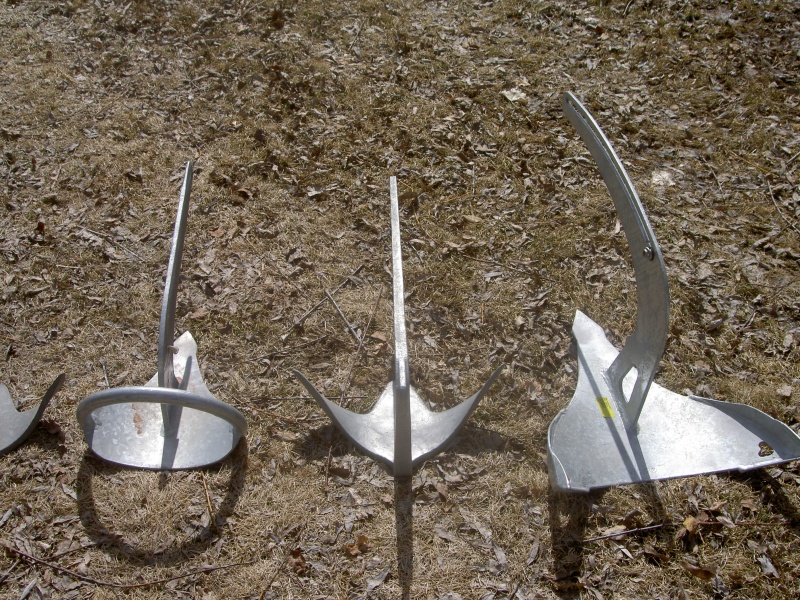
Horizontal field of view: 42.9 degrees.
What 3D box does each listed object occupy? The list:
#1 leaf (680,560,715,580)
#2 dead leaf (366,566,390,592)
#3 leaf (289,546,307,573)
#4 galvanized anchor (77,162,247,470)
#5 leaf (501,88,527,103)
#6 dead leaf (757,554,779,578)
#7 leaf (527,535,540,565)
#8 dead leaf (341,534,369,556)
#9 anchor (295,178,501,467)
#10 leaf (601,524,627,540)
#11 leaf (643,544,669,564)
[{"bbox_3d":[0.524,0.476,1.790,0.049,0.018,0.022,17,43,19],"label":"leaf"},{"bbox_3d":[-0.037,0.488,1.775,0.022,0.015,0.049,26,46,27],"label":"dead leaf"},{"bbox_3d":[-0.184,0.468,1.826,0.028,0.018,0.048,-12,43,-14],"label":"leaf"},{"bbox_3d":[-0.464,0.006,2.139,0.325,0.300,0.660,-2,40,-2],"label":"galvanized anchor"},{"bbox_3d":[0.342,-0.617,3.069,0.072,0.025,0.055,17,44,19],"label":"leaf"},{"bbox_3d":[0.658,0.477,1.820,0.019,0.012,0.046,-16,43,-17],"label":"dead leaf"},{"bbox_3d":[0.243,0.453,1.847,0.016,0.012,0.059,13,43,14],"label":"leaf"},{"bbox_3d":[-0.082,0.441,1.828,0.045,0.022,0.036,-17,43,-19],"label":"dead leaf"},{"bbox_3d":[-0.002,0.031,2.115,0.405,0.295,0.630,-1,40,-2],"label":"anchor"},{"bbox_3d":[0.393,0.428,1.874,0.047,0.015,0.023,-15,43,-17],"label":"leaf"},{"bbox_3d":[0.461,0.459,1.836,0.045,0.018,0.022,31,50,30],"label":"leaf"}]

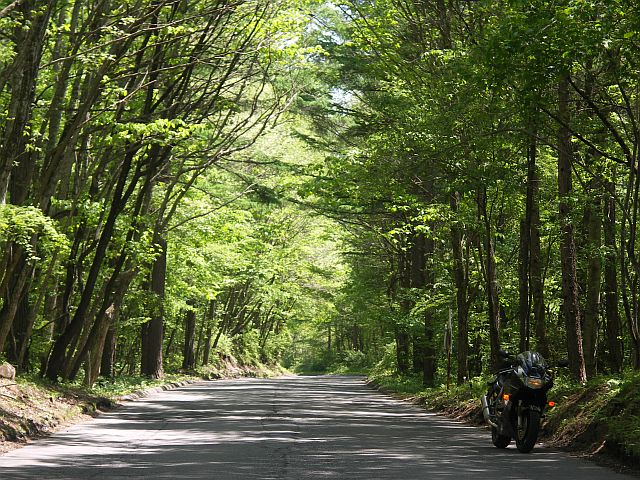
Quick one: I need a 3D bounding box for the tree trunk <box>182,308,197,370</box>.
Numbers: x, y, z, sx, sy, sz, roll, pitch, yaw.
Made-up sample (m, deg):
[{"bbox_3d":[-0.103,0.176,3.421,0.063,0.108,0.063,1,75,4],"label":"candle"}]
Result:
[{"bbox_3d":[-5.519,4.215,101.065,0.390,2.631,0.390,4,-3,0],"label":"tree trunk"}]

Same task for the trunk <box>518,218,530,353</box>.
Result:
[{"bbox_3d":[3.955,1.012,46.070,0.190,2.859,0.190,0,-3,0],"label":"trunk"}]

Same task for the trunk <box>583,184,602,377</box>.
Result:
[{"bbox_3d":[4.941,0.692,43.089,0.240,3.617,0.240,2,-3,0],"label":"trunk"}]

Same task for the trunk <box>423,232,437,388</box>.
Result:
[{"bbox_3d":[3.357,2.158,73.115,0.310,4.659,0.310,1,-3,0],"label":"trunk"}]

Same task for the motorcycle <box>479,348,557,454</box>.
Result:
[{"bbox_3d":[2.309,1.857,27.532,0.770,1.150,2.050,8,-4,-6],"label":"motorcycle"}]

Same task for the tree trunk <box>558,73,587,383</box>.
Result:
[{"bbox_3d":[3.959,-0.197,37.621,0.250,4.917,0.250,-2,-3,0],"label":"tree trunk"}]

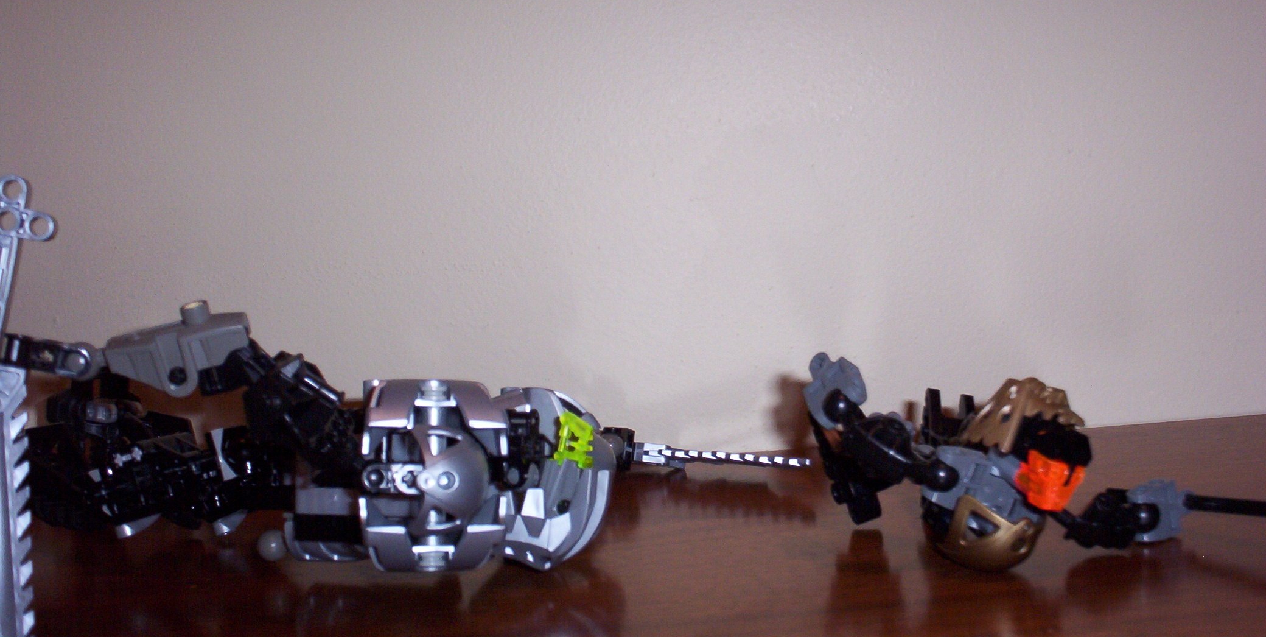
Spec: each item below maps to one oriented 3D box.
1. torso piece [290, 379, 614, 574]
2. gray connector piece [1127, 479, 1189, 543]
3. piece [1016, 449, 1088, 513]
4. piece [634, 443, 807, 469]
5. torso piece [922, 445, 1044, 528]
[{"bbox_3d":[-0.056,0.050,0.425,0.101,0.060,0.056,0,-3,0],"label":"torso piece"},{"bbox_3d":[0.167,0.061,0.416,0.018,0.019,0.017,-3,3,6],"label":"gray connector piece"},{"bbox_3d":[0.131,0.050,0.411,0.019,0.016,0.017,19,6,10],"label":"piece"},{"bbox_3d":[0.037,0.057,0.542,0.080,0.009,0.012,-2,3,23],"label":"piece"},{"bbox_3d":[0.110,0.053,0.411,0.034,0.021,0.025,29,9,10],"label":"torso piece"}]

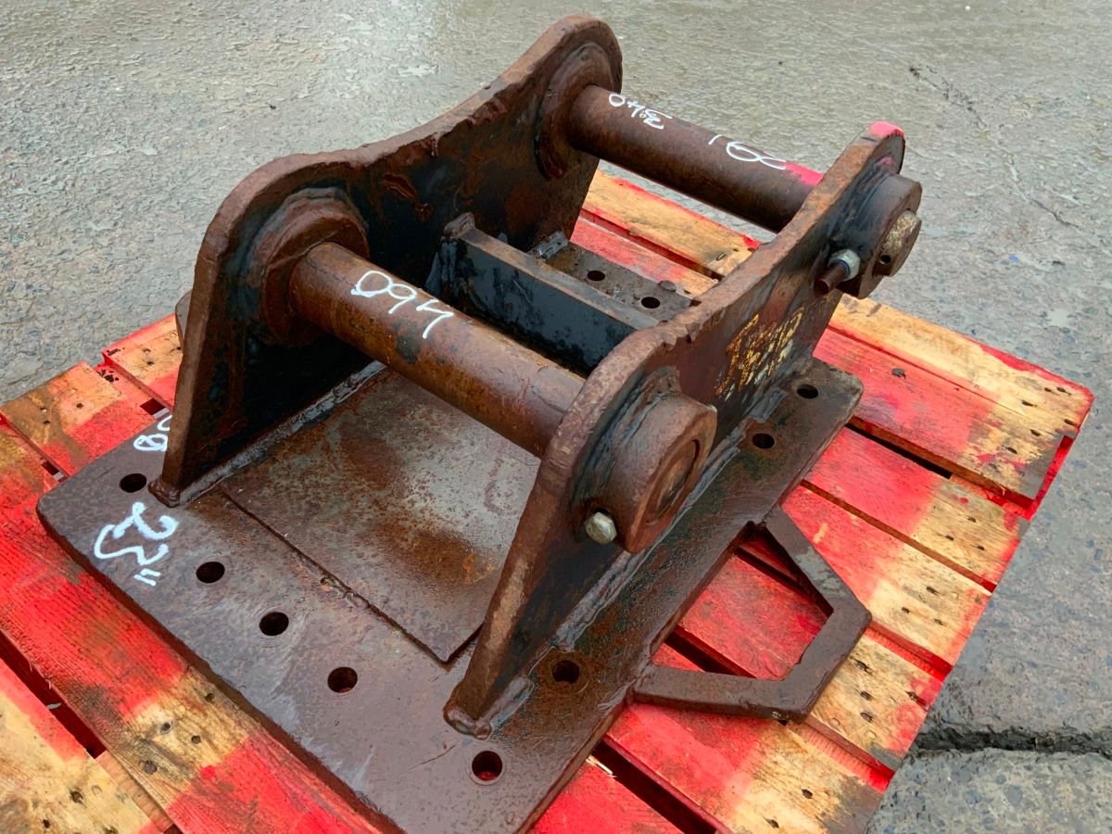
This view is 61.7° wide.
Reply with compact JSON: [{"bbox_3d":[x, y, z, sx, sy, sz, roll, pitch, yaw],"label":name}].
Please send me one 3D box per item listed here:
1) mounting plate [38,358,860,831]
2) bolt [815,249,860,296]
[{"bbox_3d":[-0.074,0.037,1.048,0.585,0.037,0.746,30,49,24],"label":"mounting plate"},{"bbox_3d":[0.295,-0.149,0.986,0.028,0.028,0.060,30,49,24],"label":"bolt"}]

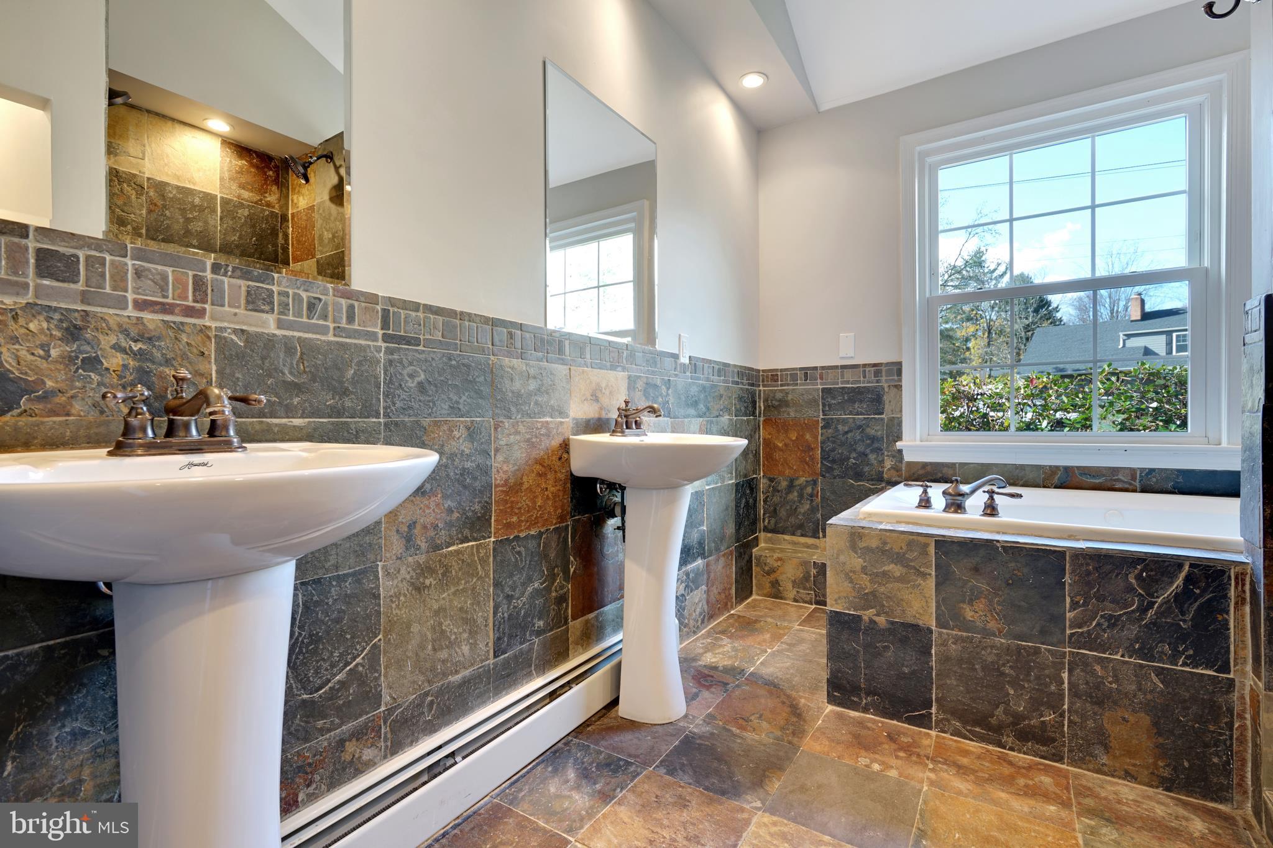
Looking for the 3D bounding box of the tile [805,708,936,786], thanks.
[{"bbox_3d":[0.664,0.909,1.609,0.299,0.012,0.282,0,1,33],"label":"tile"}]

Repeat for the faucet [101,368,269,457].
[{"bbox_3d":[-0.611,-0.021,0.799,0.165,0.126,0.196,0,1,33],"label":"faucet"}]

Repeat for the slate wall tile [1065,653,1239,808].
[{"bbox_3d":[1.276,0.750,1.424,0.308,0.304,0.012,0,1,30],"label":"slate wall tile"}]

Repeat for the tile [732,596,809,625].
[{"bbox_3d":[0.666,0.910,2.748,0.305,0.013,0.305,0,0,33],"label":"tile"}]

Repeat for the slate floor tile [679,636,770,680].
[{"bbox_3d":[0.324,0.904,2.206,0.303,0.012,0.301,0,1,33],"label":"slate floor tile"}]

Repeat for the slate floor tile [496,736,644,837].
[{"bbox_3d":[-0.175,0.911,1.438,0.303,0.012,0.301,0,1,33],"label":"slate floor tile"}]

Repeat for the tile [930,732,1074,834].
[{"bbox_3d":[0.927,0.910,1.445,0.313,0.012,0.294,0,1,33],"label":"tile"}]

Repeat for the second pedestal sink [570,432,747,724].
[{"bbox_3d":[0.107,0.474,1.753,0.450,0.879,0.605,0,0,33],"label":"second pedestal sink"}]

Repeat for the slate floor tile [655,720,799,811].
[{"bbox_3d":[0.247,0.920,1.542,0.305,0.013,0.305,0,0,33],"label":"slate floor tile"}]

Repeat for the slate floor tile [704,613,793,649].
[{"bbox_3d":[0.496,0.913,2.488,0.305,0.013,0.305,0,0,33],"label":"slate floor tile"}]

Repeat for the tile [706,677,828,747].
[{"bbox_3d":[0.414,0.907,1.782,0.301,0.012,0.301,0,1,33],"label":"tile"}]

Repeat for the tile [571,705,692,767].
[{"bbox_3d":[-0.009,0.921,1.707,0.305,0.013,0.305,0,0,33],"label":"tile"}]

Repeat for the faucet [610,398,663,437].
[{"bbox_3d":[0.018,-0.022,1.790,0.158,0.120,0.175,0,0,33],"label":"faucet"}]

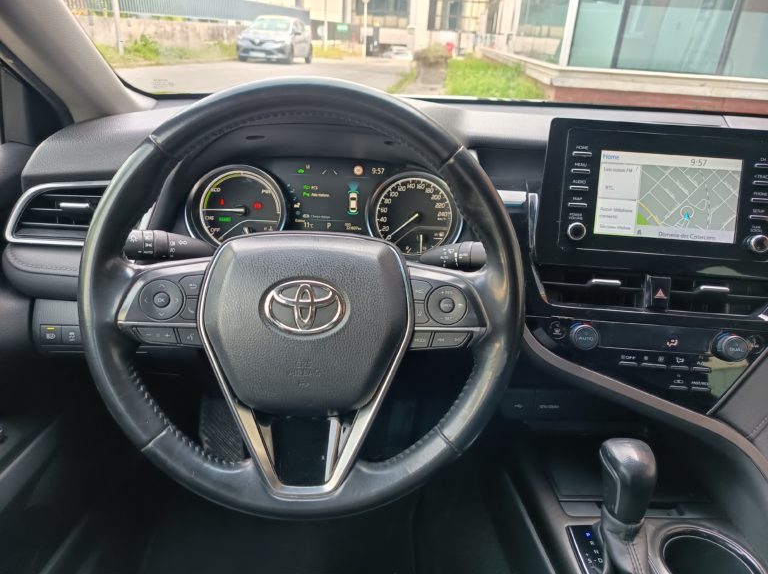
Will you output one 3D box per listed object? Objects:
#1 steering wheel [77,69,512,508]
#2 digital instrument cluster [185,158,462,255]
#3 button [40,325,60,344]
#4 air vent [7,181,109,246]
[{"bbox_3d":[-0.071,0.009,0.476,0.376,0.376,0.080,2,1,0],"label":"steering wheel"},{"bbox_3d":[-0.074,-0.096,0.678,0.343,0.130,0.050,2,9,0],"label":"digital instrument cluster"},{"bbox_3d":[-0.379,0.053,0.609,0.022,0.021,0.012,2,16,0],"label":"button"},{"bbox_3d":[-0.342,-0.086,0.612,0.153,0.073,0.040,2,16,0],"label":"air vent"}]

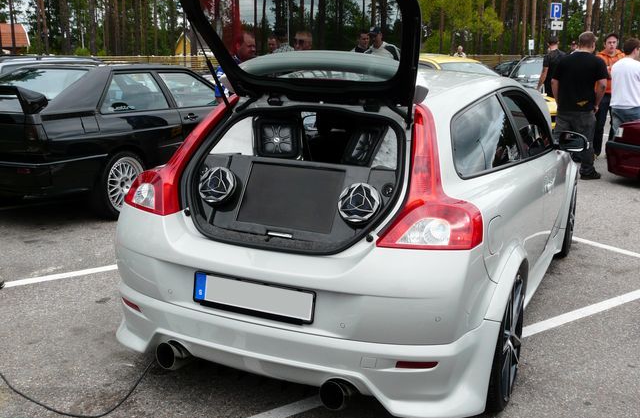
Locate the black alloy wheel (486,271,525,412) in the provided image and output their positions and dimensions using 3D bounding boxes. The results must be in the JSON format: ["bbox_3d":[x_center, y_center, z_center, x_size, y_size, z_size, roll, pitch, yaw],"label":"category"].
[{"bbox_3d":[0.696,0.532,2.974,0.230,0.645,0.645,7,14,24],"label":"black alloy wheel"}]

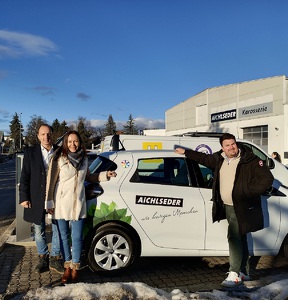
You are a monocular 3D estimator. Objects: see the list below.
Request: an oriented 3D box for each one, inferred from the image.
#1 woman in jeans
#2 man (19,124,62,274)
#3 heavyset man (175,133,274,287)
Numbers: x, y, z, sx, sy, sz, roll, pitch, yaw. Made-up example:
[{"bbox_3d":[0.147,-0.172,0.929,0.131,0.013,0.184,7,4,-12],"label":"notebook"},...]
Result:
[{"bbox_3d":[-0.715,0.633,3.260,0.780,1.680,0.440,0,0,-13],"label":"woman in jeans"},{"bbox_3d":[-1.210,0.570,3.490,0.560,1.760,0.400,0,0,-18],"label":"man"},{"bbox_3d":[0.940,0.665,3.400,1.100,1.730,0.520,0,0,20],"label":"heavyset man"}]

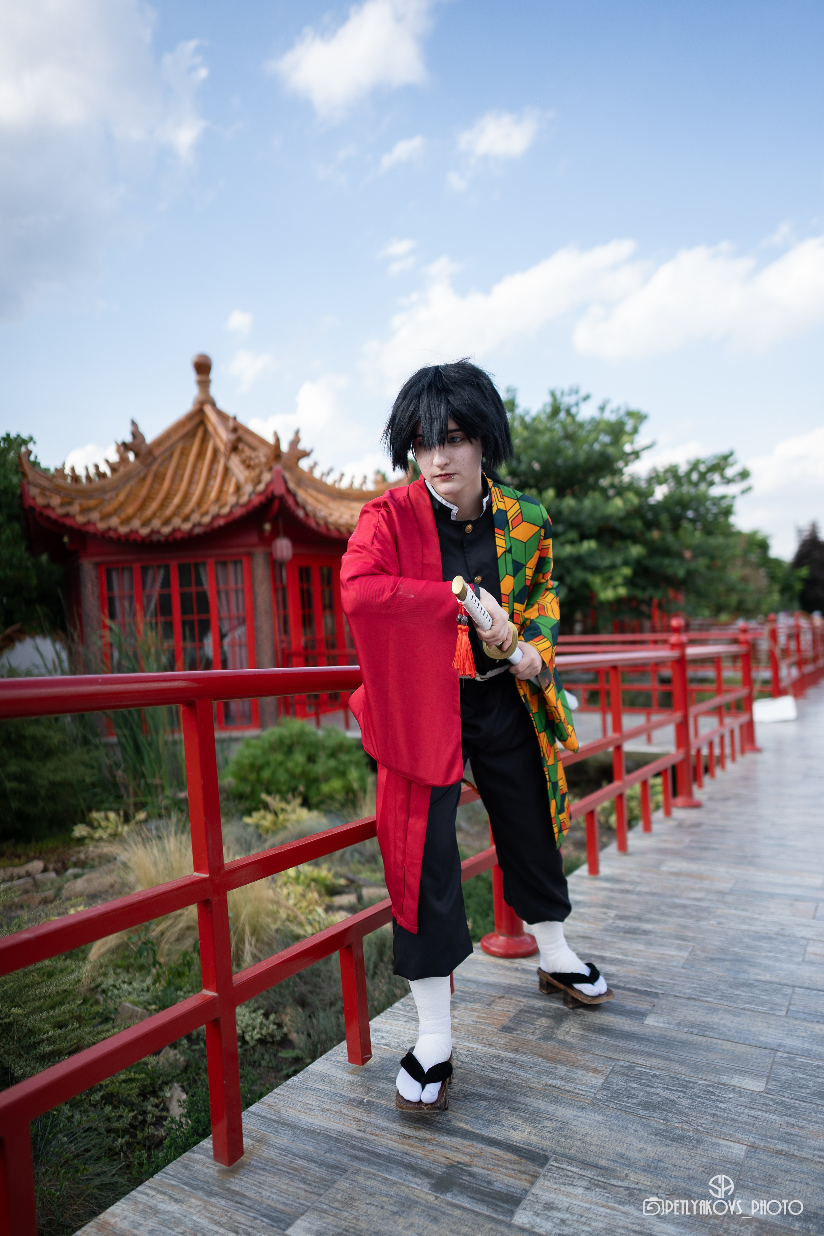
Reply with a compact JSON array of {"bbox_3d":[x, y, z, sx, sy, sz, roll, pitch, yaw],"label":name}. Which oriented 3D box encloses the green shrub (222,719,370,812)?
[{"bbox_3d":[-1.180,1.500,8.400,1.500,0.950,1.350,-3,1,0],"label":"green shrub"}]

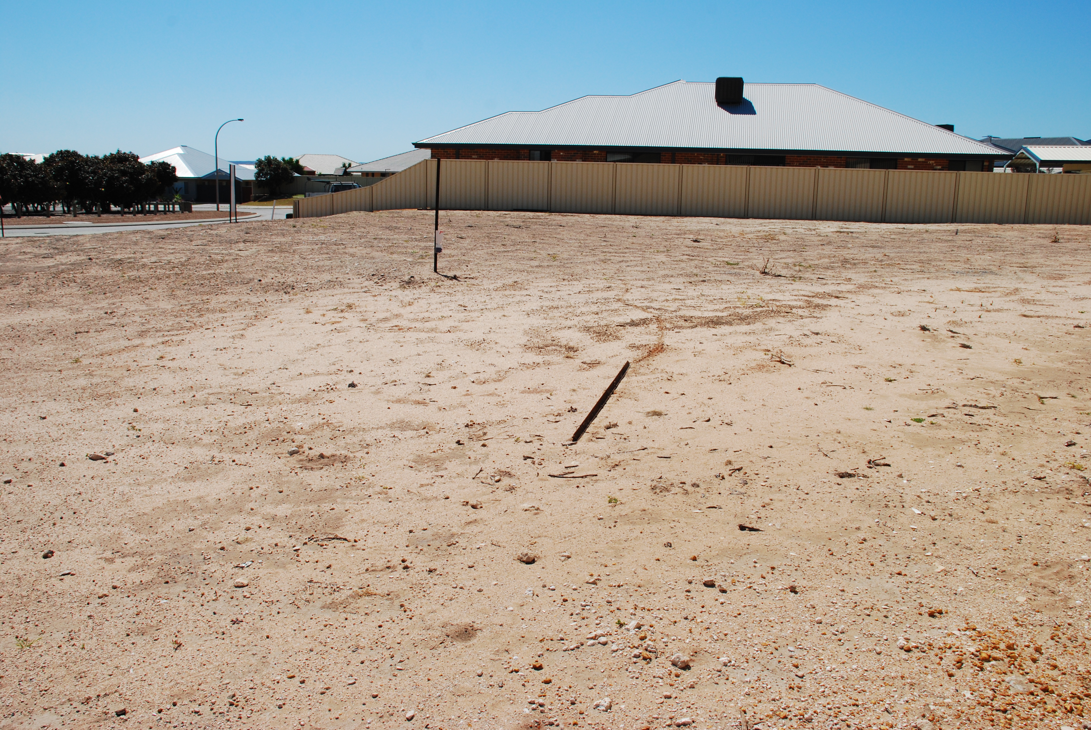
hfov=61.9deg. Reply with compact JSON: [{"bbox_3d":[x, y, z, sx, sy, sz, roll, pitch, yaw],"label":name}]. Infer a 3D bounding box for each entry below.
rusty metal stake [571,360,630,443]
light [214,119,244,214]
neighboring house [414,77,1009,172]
[{"bbox_3d":[0.438,0.196,6.511,0.050,0.040,2.302,4,12,12],"label":"rusty metal stake"},{"bbox_3d":[-22.410,-14.157,64.570,2.018,6.452,0.300,1,12,0],"label":"light"},{"bbox_3d":[6.831,-9.609,39.704,21.900,5.500,13.200,3,12,9],"label":"neighboring house"}]

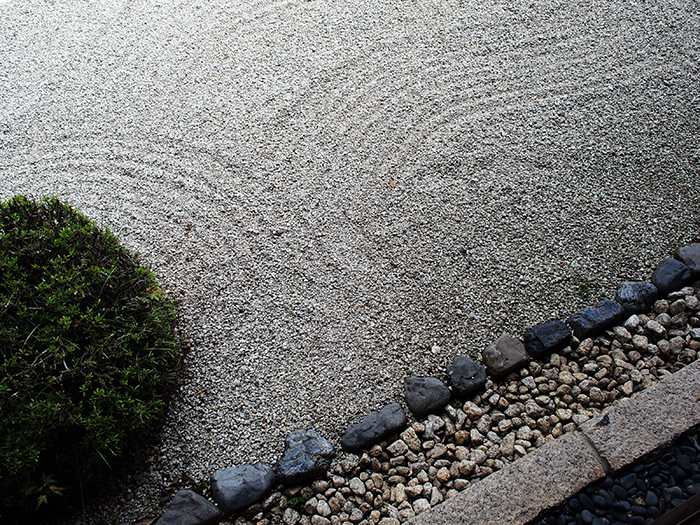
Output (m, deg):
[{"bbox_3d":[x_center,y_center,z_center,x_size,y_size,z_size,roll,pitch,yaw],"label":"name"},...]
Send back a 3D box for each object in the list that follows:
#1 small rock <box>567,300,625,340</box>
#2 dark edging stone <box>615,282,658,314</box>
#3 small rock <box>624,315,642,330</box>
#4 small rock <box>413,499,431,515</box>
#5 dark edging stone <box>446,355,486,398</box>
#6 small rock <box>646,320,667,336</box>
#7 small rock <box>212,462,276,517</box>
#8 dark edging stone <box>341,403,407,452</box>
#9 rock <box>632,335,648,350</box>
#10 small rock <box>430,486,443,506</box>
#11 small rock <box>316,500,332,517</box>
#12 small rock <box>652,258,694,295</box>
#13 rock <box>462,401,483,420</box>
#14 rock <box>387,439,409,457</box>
[{"bbox_3d":[0.917,0.216,2.568,0.236,0.084,0.096,-22,53,-19],"label":"small rock"},{"bbox_3d":[1.067,0.125,2.557,0.131,0.105,0.096,-10,54,-7],"label":"dark edging stone"},{"bbox_3d":[0.959,0.204,2.335,0.050,0.032,0.037,-34,60,-23],"label":"small rock"},{"bbox_3d":[0.218,0.746,2.102,0.052,0.040,0.043,-6,49,-7],"label":"small rock"},{"bbox_3d":[0.405,0.397,2.396,0.121,0.092,0.121,-18,51,-16],"label":"dark edging stone"},{"bbox_3d":[1.147,0.247,2.572,0.067,0.042,0.042,29,54,22],"label":"small rock"},{"bbox_3d":[-0.307,0.648,1.965,0.176,0.097,0.126,-16,55,-12],"label":"small rock"},{"bbox_3d":[0.081,0.539,2.248,0.227,0.100,0.077,-26,57,-18],"label":"dark edging stone"},{"bbox_3d":[0.967,0.266,2.288,0.044,0.031,0.038,29,58,20],"label":"rock"},{"bbox_3d":[0.263,0.719,2.107,0.032,0.040,0.052,12,54,9],"label":"small rock"},{"bbox_3d":[-0.073,0.702,1.962,0.034,0.027,0.039,-25,57,-18],"label":"small rock"},{"bbox_3d":[1.268,0.059,2.714,0.141,0.102,0.120,-26,54,-22],"label":"small rock"},{"bbox_3d":[0.410,0.494,2.293,0.045,0.042,0.063,-34,60,-23],"label":"rock"},{"bbox_3d":[0.143,0.556,2.068,0.056,0.034,0.042,-27,57,-19],"label":"rock"}]

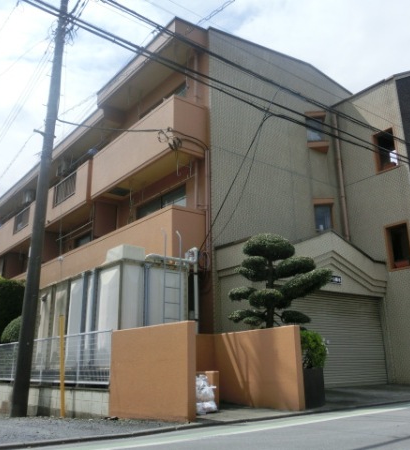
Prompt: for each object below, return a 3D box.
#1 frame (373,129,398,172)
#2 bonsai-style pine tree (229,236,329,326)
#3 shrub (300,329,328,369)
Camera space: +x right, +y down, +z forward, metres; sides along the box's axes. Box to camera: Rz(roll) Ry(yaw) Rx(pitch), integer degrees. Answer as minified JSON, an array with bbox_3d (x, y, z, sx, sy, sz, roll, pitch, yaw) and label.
[{"bbox_3d":[5.474,-2.225,14.661,0.200,1.297,0.744,12,-21,-37],"label":"frame"},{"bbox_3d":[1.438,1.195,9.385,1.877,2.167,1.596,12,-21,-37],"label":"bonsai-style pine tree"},{"bbox_3d":[1.891,2.161,8.542,0.490,0.698,0.490,12,-21,-37],"label":"shrub"}]

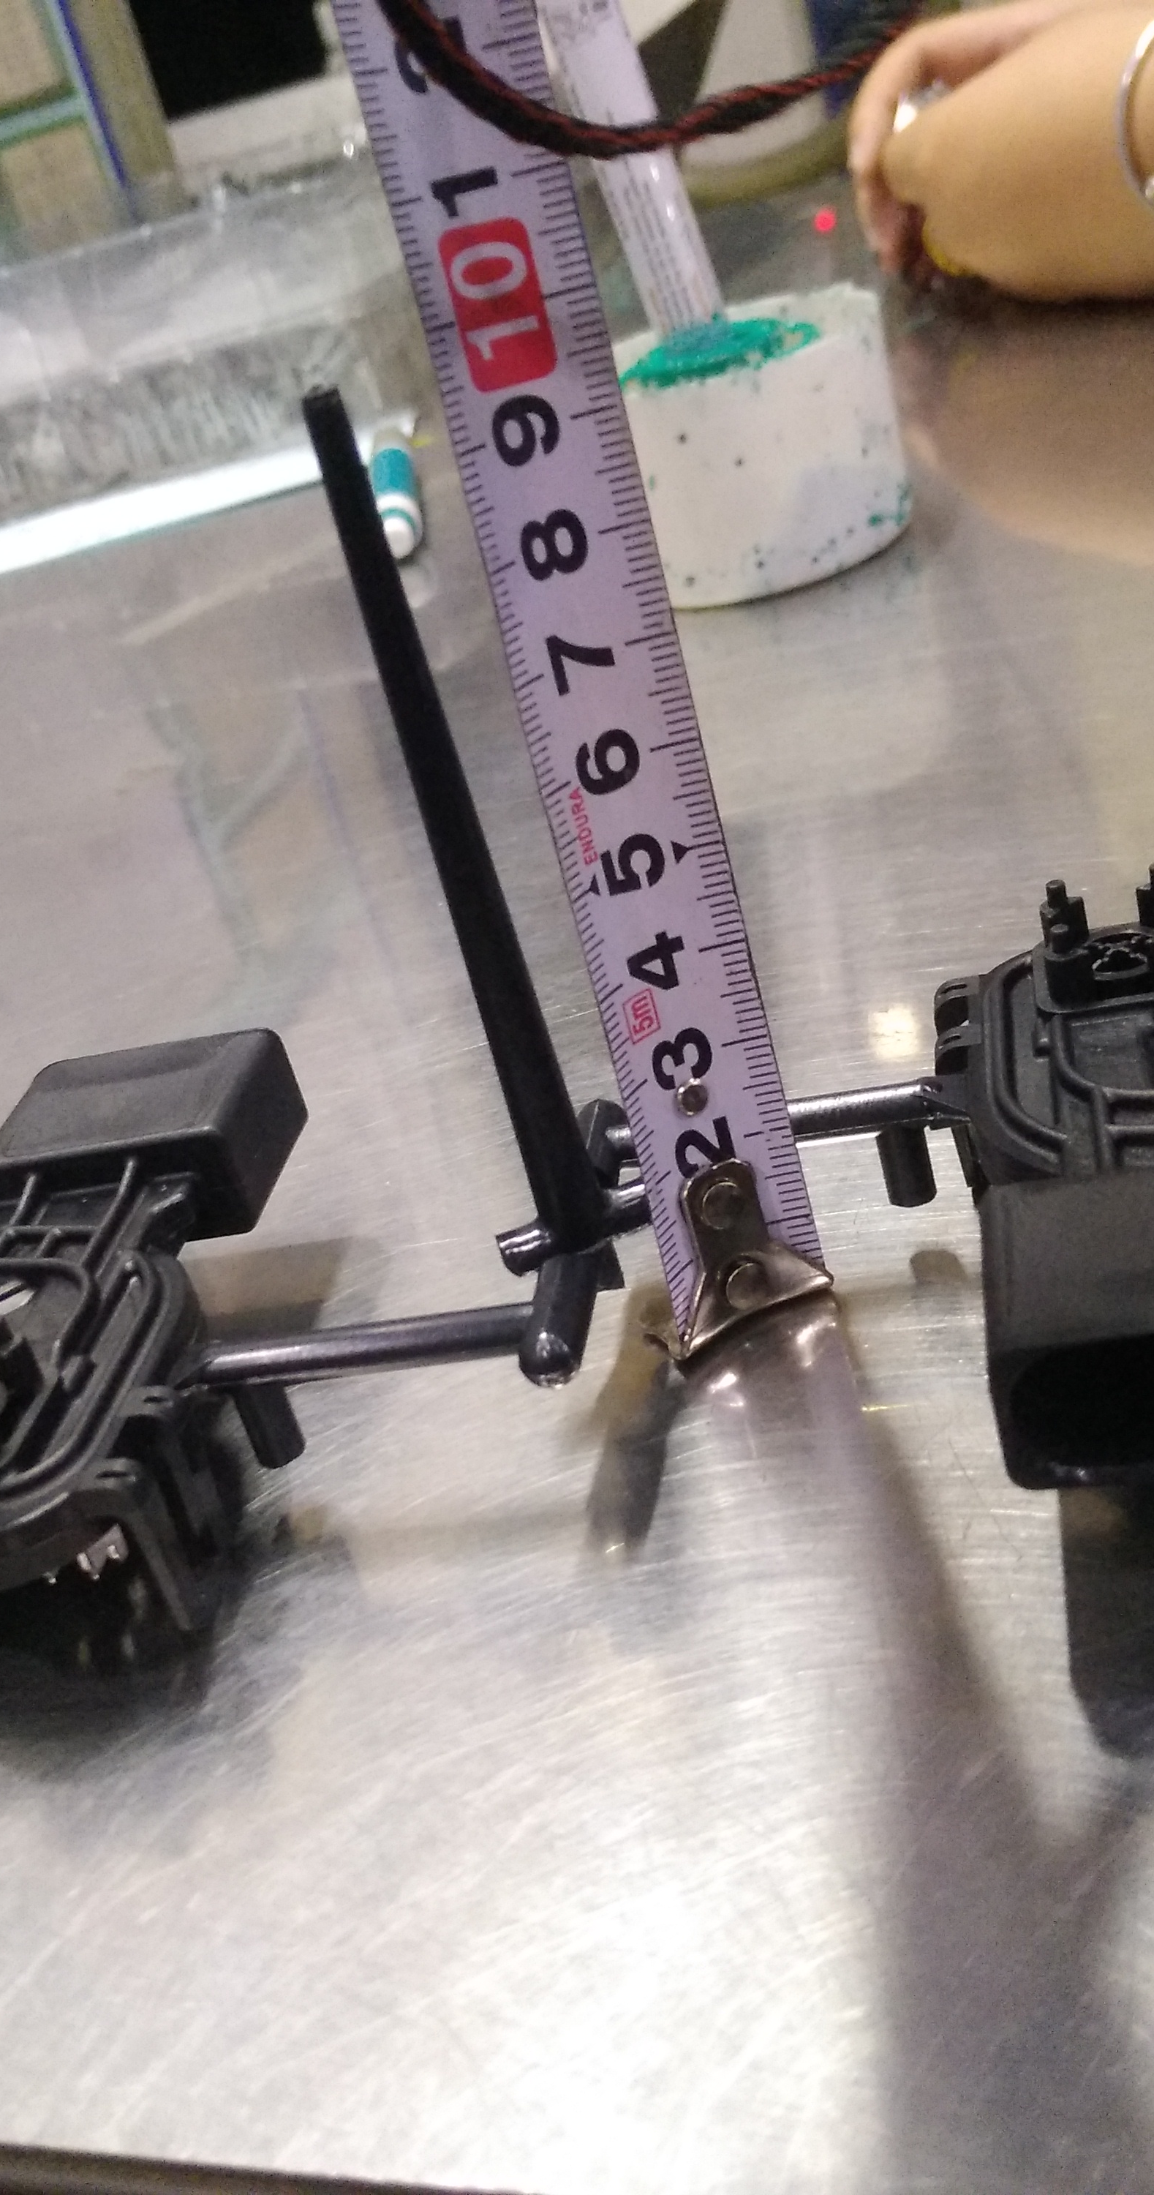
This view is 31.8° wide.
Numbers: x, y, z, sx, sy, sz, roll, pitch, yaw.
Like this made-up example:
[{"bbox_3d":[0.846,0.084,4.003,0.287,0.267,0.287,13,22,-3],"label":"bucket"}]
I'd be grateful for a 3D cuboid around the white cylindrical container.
[{"bbox_3d":[0.033,-0.149,0.465,0.076,0.047,0.076,-14,26,7],"label":"white cylindrical container"}]

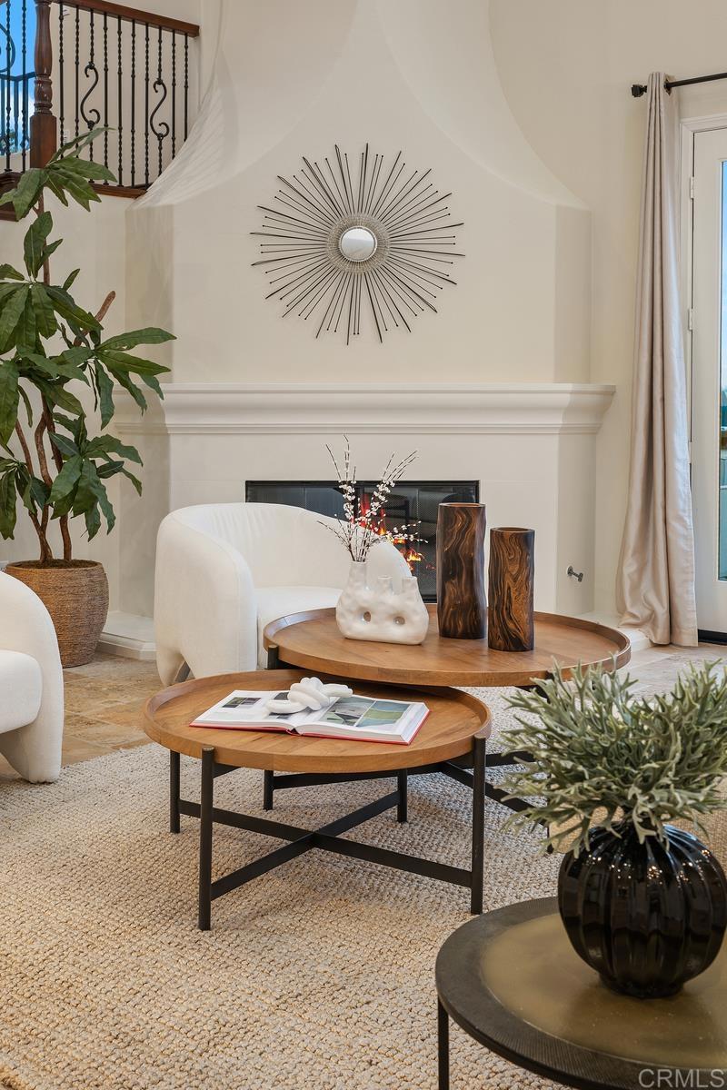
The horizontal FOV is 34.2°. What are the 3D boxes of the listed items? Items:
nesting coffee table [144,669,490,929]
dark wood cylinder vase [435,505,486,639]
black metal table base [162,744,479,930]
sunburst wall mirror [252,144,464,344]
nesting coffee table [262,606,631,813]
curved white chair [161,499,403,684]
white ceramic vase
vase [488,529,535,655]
[{"bbox_3d":[-0.113,0.577,2.817,0.825,0.384,0.825,-1,5,-12],"label":"nesting coffee table"},{"bbox_3d":[0.294,0.074,3.521,0.145,0.386,0.145,0,5,0],"label":"dark wood cylinder vase"},{"bbox_3d":[-0.117,0.579,2.811,0.627,0.380,0.605,-1,5,-12],"label":"black metal table base"},{"bbox_3d":[-0.026,-1.463,5.736,1.033,0.975,0.050,0,2,0],"label":"sunburst wall mirror"},{"bbox_3d":[0.228,0.478,3.403,1.036,0.447,1.036,-1,5,-12],"label":"nesting coffee table"},{"bbox_3d":[-0.317,0.199,4.657,0.862,0.713,0.813,-3,6,-33],"label":"curved white chair"},{"bbox_3d":[0.055,0.161,3.466,0.262,0.228,0.109,2,5,20],"label":"white ceramic vase"},{"bbox_3d":[0.418,0.122,3.341,0.126,0.332,0.126,0,5,0],"label":"vase"}]

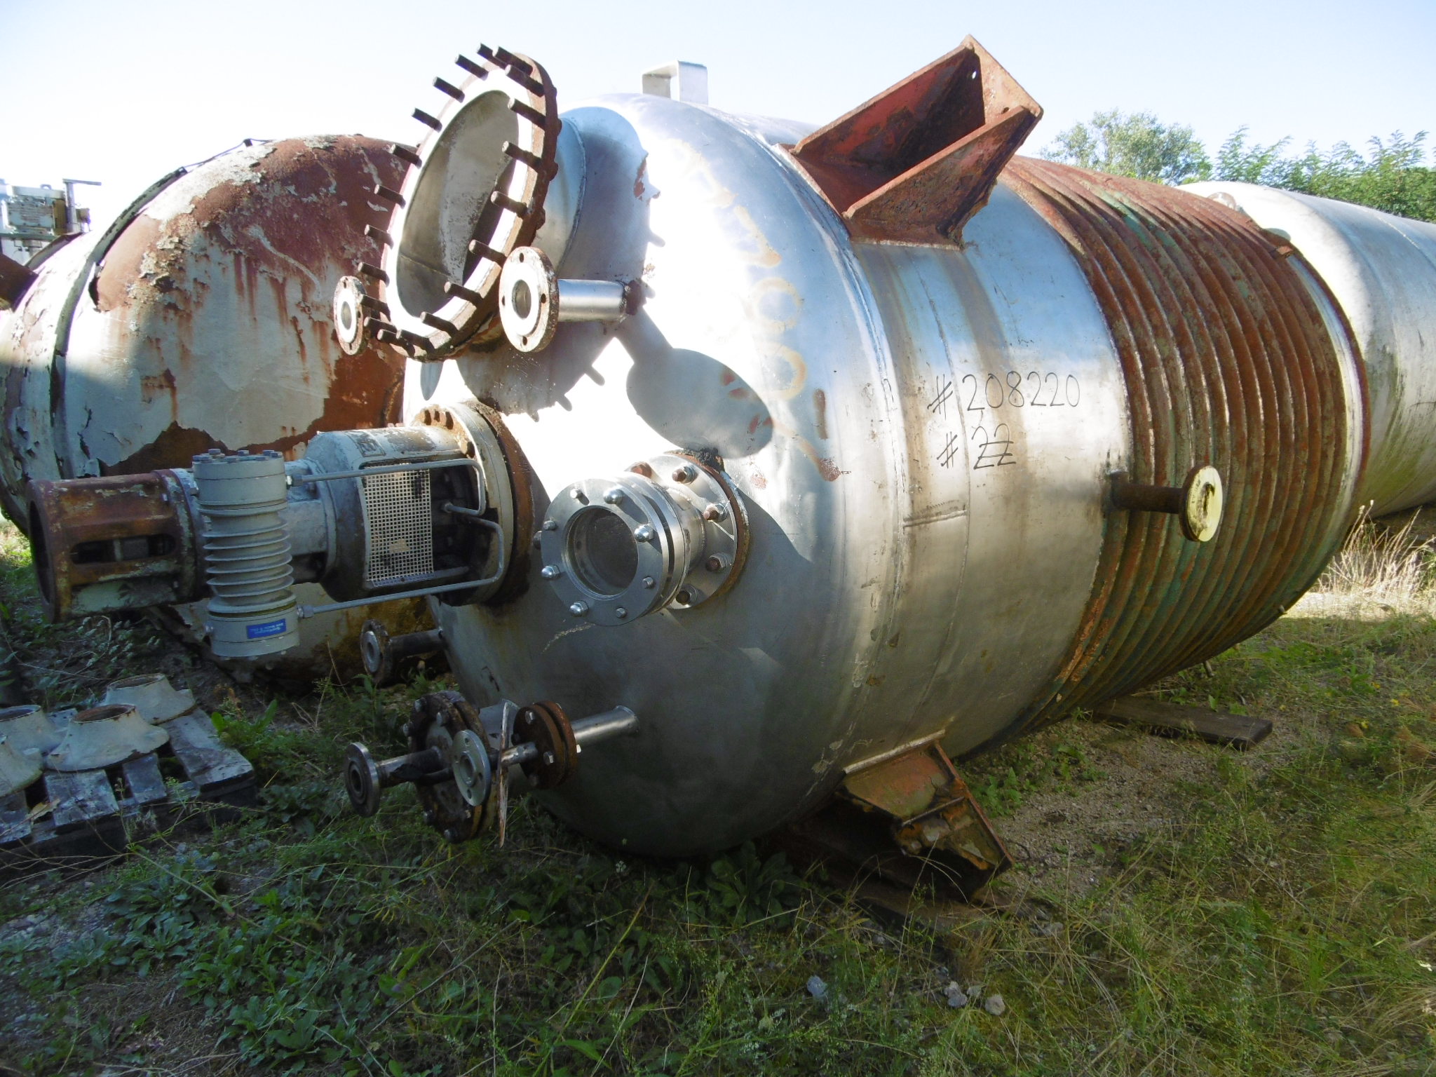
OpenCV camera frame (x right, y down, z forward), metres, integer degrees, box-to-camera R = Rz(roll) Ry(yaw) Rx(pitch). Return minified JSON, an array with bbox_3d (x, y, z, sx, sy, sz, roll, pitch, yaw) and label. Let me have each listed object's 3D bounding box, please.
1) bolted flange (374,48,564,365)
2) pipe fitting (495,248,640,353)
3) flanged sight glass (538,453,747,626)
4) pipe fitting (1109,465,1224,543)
[{"bbox_3d":[-0.569,-0.712,2.105,0.122,0.670,0.670,18,-3,-42],"label":"bolted flange"},{"bbox_3d":[-0.263,-0.446,1.868,0.225,0.187,0.187,-10,15,-38],"label":"pipe fitting"},{"bbox_3d":[-0.145,0.008,1.774,0.292,0.292,0.273,6,13,29],"label":"flanged sight glass"},{"bbox_3d":[0.998,-0.082,2.237,0.163,0.163,0.195,-9,11,-39],"label":"pipe fitting"}]

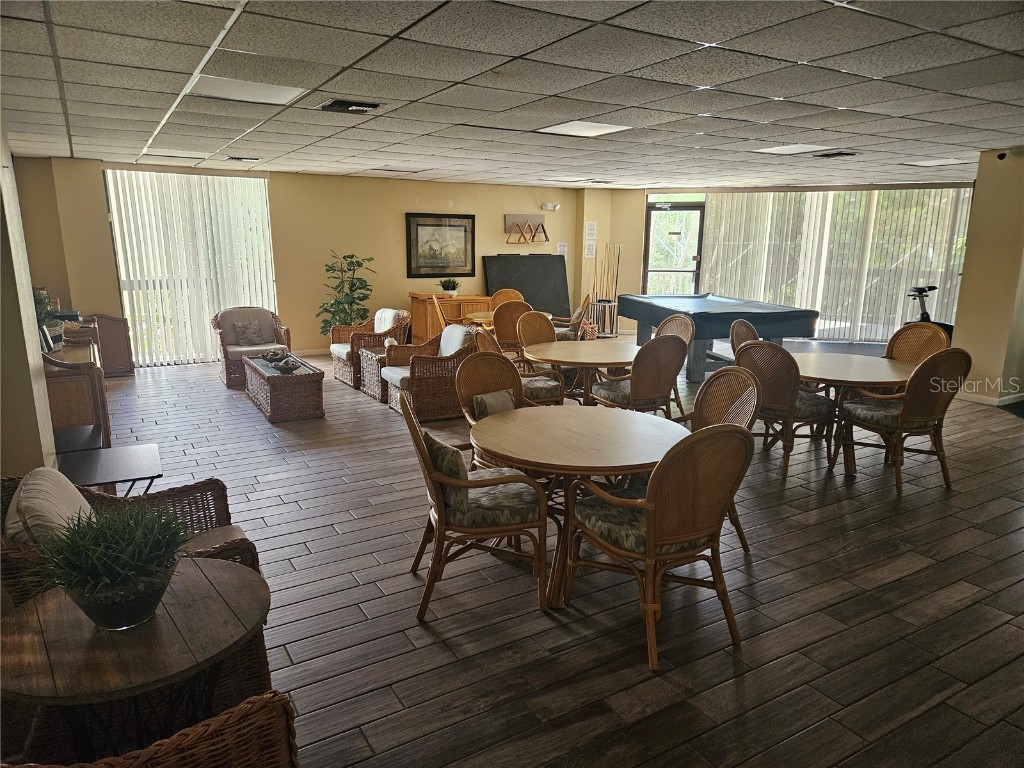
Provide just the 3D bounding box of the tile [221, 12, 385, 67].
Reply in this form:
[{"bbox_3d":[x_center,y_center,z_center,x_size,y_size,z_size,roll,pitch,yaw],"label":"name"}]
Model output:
[{"bbox_3d":[-0.919,-1.502,2.981,0.610,0.020,0.610,-7,14,-30],"label":"tile"}]

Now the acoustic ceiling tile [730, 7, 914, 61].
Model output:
[{"bbox_3d":[1.301,-1.471,2.881,0.600,0.020,0.600,-7,14,-30],"label":"acoustic ceiling tile"}]

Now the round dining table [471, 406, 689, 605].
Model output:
[{"bbox_3d":[0.321,0.574,3.268,1.040,0.720,1.040,0,12,0],"label":"round dining table"}]

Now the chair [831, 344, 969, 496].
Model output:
[{"bbox_3d":[2.704,0.197,4.723,0.580,0.965,0.620,-4,13,-18],"label":"chair"}]

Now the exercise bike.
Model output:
[{"bbox_3d":[5.894,-0.914,9.423,1.050,1.180,0.520,6,13,24],"label":"exercise bike"}]

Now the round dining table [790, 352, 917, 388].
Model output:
[{"bbox_3d":[2.370,0.226,4.964,1.070,0.720,1.070,0,12,0],"label":"round dining table"}]

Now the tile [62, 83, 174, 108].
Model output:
[{"bbox_3d":[-2.397,-1.775,4.197,0.600,0.020,0.600,-7,14,-30],"label":"tile"}]

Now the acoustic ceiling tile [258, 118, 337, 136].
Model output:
[{"bbox_3d":[-1.647,-2.006,5.336,0.600,0.020,0.600,-7,14,-30],"label":"acoustic ceiling tile"}]

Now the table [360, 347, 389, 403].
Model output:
[{"bbox_3d":[-1.241,-0.128,7.262,0.570,0.460,0.620,-7,14,-30],"label":"table"}]

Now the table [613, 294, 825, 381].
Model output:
[{"bbox_3d":[2.501,-0.655,8.913,1.460,0.810,2.500,-2,12,-11],"label":"table"}]

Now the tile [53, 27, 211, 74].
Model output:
[{"bbox_3d":[-1.743,-1.528,3.126,0.605,0.020,0.605,-7,14,-30],"label":"tile"}]

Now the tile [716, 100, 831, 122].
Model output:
[{"bbox_3d":[1.726,-1.816,4.523,0.600,0.020,0.600,-7,14,-30],"label":"tile"}]

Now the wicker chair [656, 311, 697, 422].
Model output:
[{"bbox_3d":[1.251,-0.143,5.972,0.610,0.925,0.580,-10,16,-41],"label":"wicker chair"}]

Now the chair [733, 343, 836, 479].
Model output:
[{"bbox_3d":[1.919,0.121,4.759,0.610,0.925,0.580,-8,14,-33],"label":"chair"}]

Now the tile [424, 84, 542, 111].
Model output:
[{"bbox_3d":[-0.179,-1.734,4.111,0.610,0.020,0.610,-7,14,-30],"label":"tile"}]

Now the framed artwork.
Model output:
[{"bbox_3d":[-1.064,-2.102,10.388,1.140,0.940,0.040,-7,14,-30],"label":"framed artwork"}]

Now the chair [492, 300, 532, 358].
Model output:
[{"bbox_3d":[0.016,-0.479,7.793,0.580,0.965,0.620,0,12,-4],"label":"chair"}]

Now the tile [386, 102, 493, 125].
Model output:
[{"bbox_3d":[-0.491,-1.836,4.602,0.605,0.020,0.605,-7,14,-30],"label":"tile"}]

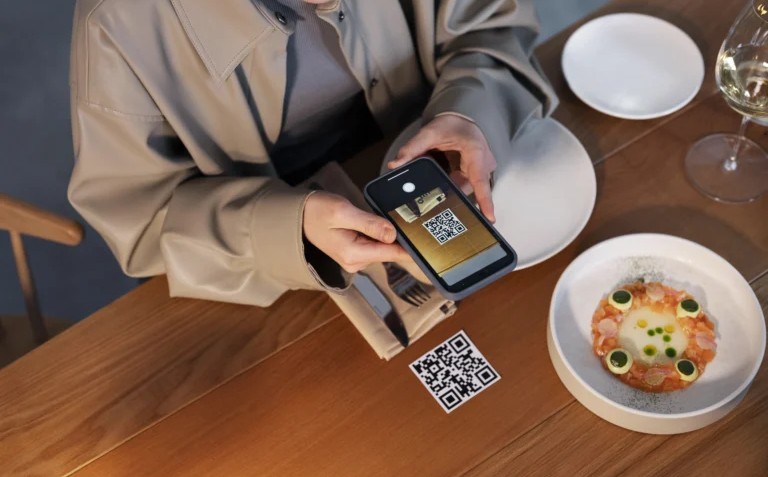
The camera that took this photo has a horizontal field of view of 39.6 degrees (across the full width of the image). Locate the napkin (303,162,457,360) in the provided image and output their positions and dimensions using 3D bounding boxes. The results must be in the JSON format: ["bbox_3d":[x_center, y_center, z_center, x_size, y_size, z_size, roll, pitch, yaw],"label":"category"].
[{"bbox_3d":[-0.027,0.017,1.084,0.098,0.012,0.224,-33,61,-17],"label":"napkin"}]

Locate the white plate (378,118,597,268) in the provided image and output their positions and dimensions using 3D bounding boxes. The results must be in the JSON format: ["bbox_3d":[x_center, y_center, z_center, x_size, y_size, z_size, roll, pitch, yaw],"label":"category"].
[{"bbox_3d":[0.109,-0.054,1.117,0.222,0.021,0.222,-1,57,2],"label":"white plate"}]

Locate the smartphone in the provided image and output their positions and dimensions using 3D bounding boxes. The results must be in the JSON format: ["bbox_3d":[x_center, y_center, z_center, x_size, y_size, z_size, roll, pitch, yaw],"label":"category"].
[{"bbox_3d":[0.049,-0.012,0.957,0.075,0.011,0.151,-28,56,-16],"label":"smartphone"}]

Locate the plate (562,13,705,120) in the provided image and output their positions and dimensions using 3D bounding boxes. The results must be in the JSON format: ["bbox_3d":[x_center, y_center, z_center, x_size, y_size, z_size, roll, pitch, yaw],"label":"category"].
[{"bbox_3d":[0.278,-0.189,1.196,0.156,0.019,0.156,-1,57,2],"label":"plate"}]

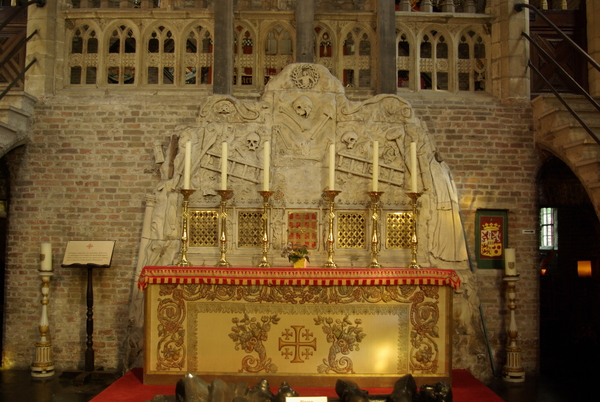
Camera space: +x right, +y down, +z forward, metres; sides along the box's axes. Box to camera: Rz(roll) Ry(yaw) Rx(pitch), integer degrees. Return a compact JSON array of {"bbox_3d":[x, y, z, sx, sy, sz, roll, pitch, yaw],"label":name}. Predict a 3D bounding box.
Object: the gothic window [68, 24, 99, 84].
[{"bbox_3d":[-2.330,-1.577,6.475,0.333,0.666,0.150,1,-4,2],"label":"gothic window"}]

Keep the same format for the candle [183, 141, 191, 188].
[{"bbox_3d":[-1.088,-0.341,5.805,0.046,0.473,0.046,1,-5,0],"label":"candle"}]

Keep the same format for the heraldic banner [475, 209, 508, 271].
[{"bbox_3d":[1.937,0.384,6.054,0.334,0.599,0.030,1,-4,2],"label":"heraldic banner"}]

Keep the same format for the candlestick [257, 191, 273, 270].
[{"bbox_3d":[-0.329,0.268,5.731,0.155,0.739,0.155,1,-4,2],"label":"candlestick"}]

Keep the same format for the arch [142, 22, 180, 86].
[{"bbox_3d":[-1.568,-1.663,6.902,0.430,0.779,0.200,1,-5,0],"label":"arch"}]

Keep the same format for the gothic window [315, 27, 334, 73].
[{"bbox_3d":[0.204,-1.648,6.902,0.419,0.762,0.200,1,-5,0],"label":"gothic window"}]

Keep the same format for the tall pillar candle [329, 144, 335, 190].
[{"bbox_3d":[0.303,-0.324,5.755,0.051,0.458,0.051,1,-4,2],"label":"tall pillar candle"}]

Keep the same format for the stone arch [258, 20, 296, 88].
[{"bbox_3d":[-0.240,-1.562,6.401,0.406,0.740,0.180,1,-4,2],"label":"stone arch"}]

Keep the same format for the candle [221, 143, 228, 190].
[{"bbox_3d":[-0.730,-0.332,5.805,0.045,0.473,0.045,1,-5,0],"label":"candle"}]

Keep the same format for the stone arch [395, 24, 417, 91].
[{"bbox_3d":[1.112,-1.617,6.900,0.424,0.802,0.200,1,-5,0],"label":"stone arch"}]

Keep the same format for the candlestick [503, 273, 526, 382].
[{"bbox_3d":[2.047,1.214,5.736,0.220,1.018,0.220,1,-4,2],"label":"candlestick"}]

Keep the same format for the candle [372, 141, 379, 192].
[{"bbox_3d":[0.727,-0.330,5.768,0.053,0.499,0.053,1,-5,0],"label":"candle"}]

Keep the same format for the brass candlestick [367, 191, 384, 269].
[{"bbox_3d":[0.718,0.274,5.718,0.162,0.732,0.162,1,-5,0],"label":"brass candlestick"}]

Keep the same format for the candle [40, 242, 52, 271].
[{"bbox_3d":[-2.413,0.535,5.723,0.103,0.270,0.103,1,-5,0],"label":"candle"}]

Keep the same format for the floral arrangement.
[{"bbox_3d":[-0.040,0.504,5.663,0.278,0.225,0.220,1,-4,2],"label":"floral arrangement"}]

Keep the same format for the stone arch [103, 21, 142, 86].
[{"bbox_3d":[-1.886,-1.568,6.402,0.415,0.731,0.200,1,-5,0],"label":"stone arch"}]

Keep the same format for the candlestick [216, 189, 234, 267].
[{"bbox_3d":[-0.714,0.262,5.718,0.162,0.737,0.162,1,-5,0],"label":"candlestick"}]

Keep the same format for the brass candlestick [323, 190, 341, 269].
[{"bbox_3d":[0.306,0.271,5.750,0.182,0.738,0.182,1,-5,0],"label":"brass candlestick"}]

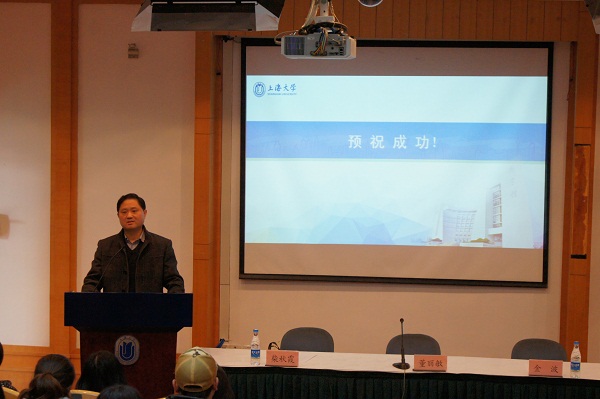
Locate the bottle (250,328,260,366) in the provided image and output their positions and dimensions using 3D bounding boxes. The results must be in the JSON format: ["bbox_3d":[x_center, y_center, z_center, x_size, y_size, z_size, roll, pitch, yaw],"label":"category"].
[{"bbox_3d":[-0.273,0.908,8.412,0.062,0.225,0.062,1,4,0],"label":"bottle"}]

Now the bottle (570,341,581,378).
[{"bbox_3d":[1.652,0.952,8.158,0.062,0.225,0.062,1,4,0],"label":"bottle"}]

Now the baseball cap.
[{"bbox_3d":[-0.431,0.702,5.690,0.175,0.155,0.270,1,12,5],"label":"baseball cap"}]

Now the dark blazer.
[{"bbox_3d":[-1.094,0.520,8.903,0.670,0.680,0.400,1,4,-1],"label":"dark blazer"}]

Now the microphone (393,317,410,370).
[{"bbox_3d":[0.629,0.882,8.428,0.110,0.300,0.140,1,4,7],"label":"microphone"}]

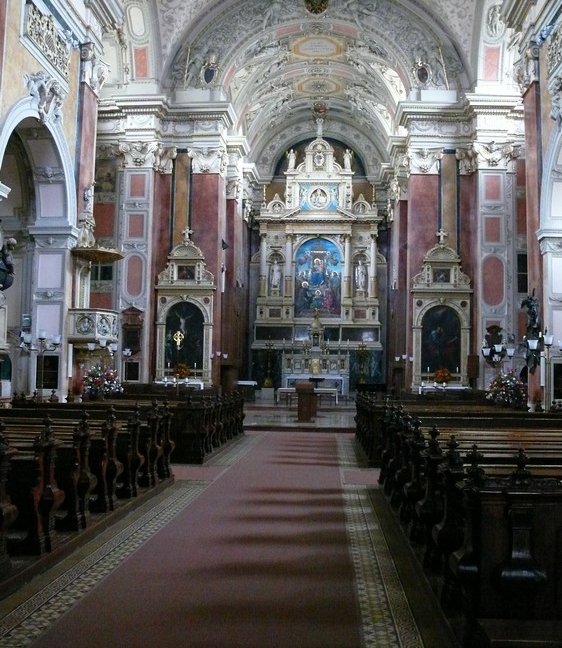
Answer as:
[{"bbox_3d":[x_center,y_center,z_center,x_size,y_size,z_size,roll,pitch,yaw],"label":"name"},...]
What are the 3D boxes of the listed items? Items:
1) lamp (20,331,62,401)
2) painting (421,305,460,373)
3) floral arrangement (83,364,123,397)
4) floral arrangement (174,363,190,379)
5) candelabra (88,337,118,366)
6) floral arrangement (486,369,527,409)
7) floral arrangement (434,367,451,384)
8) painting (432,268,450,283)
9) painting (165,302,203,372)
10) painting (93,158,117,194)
[{"bbox_3d":[-5.053,1.367,15.881,0.820,2.424,0.500,1,-4,4],"label":"lamp"},{"bbox_3d":[7.010,0.687,33.173,1.745,2.983,0.150,1,-4,4],"label":"painting"},{"bbox_3d":[-5.275,1.684,22.403,1.046,1.000,0.950,1,-4,4],"label":"floral arrangement"},{"bbox_3d":[-4.351,2.098,33.485,0.665,0.699,0.620,1,-4,4],"label":"floral arrangement"},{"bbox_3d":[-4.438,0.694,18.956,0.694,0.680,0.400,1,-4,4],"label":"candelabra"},{"bbox_3d":[5.934,1.706,19.904,1.098,1.098,1.018,1,-4,4],"label":"floral arrangement"},{"bbox_3d":[6.979,2.225,32.760,0.701,0.701,0.613,1,-4,4],"label":"floral arrangement"},{"bbox_3d":[7.107,-2.128,33.572,0.774,0.668,0.100,1,-4,4],"label":"painting"},{"bbox_3d":[-4.335,0.538,34.101,1.714,3.102,0.120,1,-4,4],"label":"painting"},{"bbox_3d":[-8.212,-6.931,35.382,1.161,1.683,0.100,1,-4,4],"label":"painting"}]

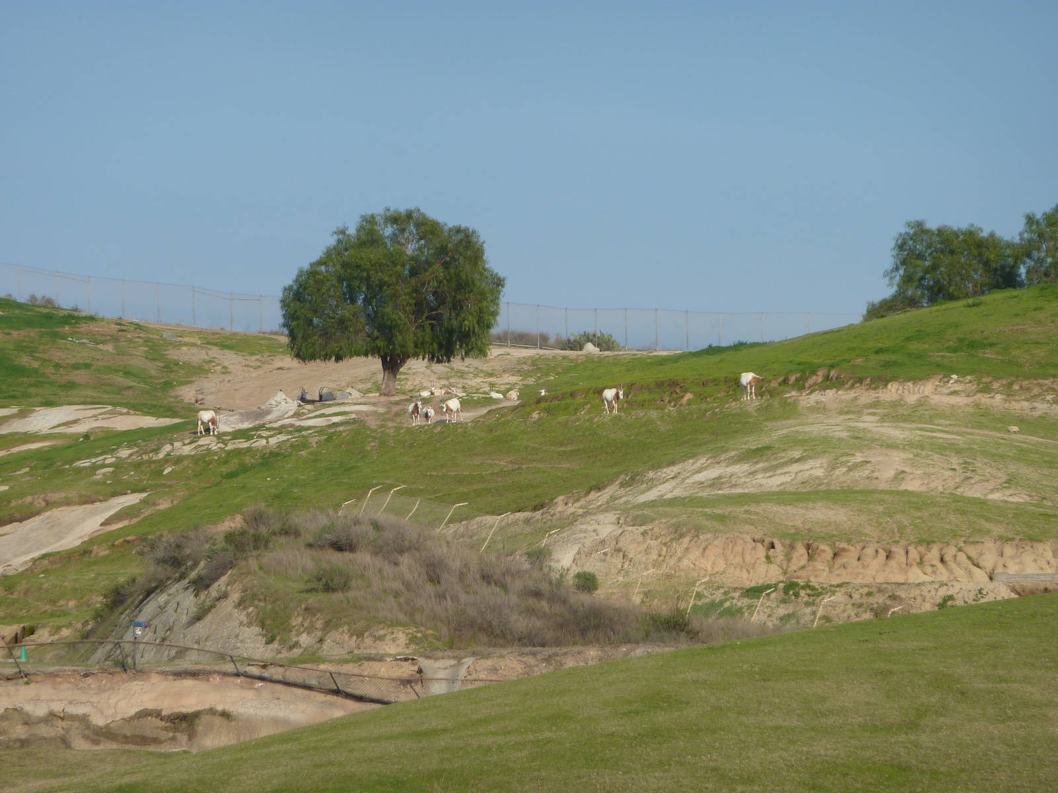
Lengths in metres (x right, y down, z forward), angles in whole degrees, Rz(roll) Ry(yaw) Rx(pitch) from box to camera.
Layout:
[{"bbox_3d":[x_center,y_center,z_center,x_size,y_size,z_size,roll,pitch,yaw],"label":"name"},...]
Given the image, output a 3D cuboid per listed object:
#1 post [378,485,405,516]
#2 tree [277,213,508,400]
[{"bbox_3d":[-5.696,4.327,375.000,0.400,1.700,0.070,30,0,-16],"label":"post"},{"bbox_3d":[-6.322,-4.387,425.000,10.300,8.700,9.800,0,0,0],"label":"tree"}]

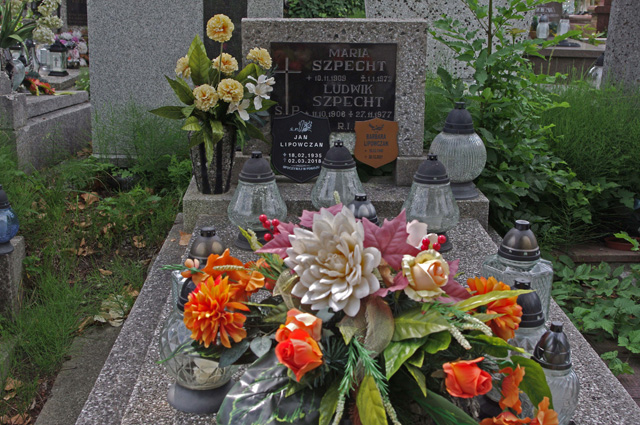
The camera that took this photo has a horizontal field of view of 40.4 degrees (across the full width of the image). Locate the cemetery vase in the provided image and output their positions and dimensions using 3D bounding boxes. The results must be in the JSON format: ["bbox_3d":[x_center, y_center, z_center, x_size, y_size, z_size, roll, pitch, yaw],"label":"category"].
[{"bbox_3d":[-0.348,-0.173,2.779,0.146,0.213,0.146,0,15,-2],"label":"cemetery vase"}]

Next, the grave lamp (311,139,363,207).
[{"bbox_3d":[0.053,-0.080,2.613,0.165,0.270,0.165,0,15,-2],"label":"grave lamp"}]

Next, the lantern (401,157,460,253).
[{"bbox_3d":[0.312,-0.029,2.385,0.153,0.253,0.153,0,15,-2],"label":"lantern"}]

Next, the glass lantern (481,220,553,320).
[{"bbox_3d":[0.440,0.127,1.944,0.155,0.230,0.155,0,15,-2],"label":"glass lantern"}]

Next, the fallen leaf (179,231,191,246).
[{"bbox_3d":[-0.408,0.072,2.616,0.040,0.019,0.086,0,15,-2],"label":"fallen leaf"}]

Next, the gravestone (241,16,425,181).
[{"bbox_3d":[0.044,-0.362,2.884,0.605,0.529,0.135,0,15,-2],"label":"gravestone"}]

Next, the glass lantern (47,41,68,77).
[{"bbox_3d":[-1.947,-1.149,6.451,0.130,0.249,0.130,1,15,0],"label":"glass lantern"}]

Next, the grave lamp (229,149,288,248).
[{"bbox_3d":[-0.174,-0.039,2.453,0.168,0.270,0.168,0,15,-2],"label":"grave lamp"}]

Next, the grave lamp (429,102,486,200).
[{"bbox_3d":[0.448,-0.201,2.810,0.180,0.305,0.180,0,15,-2],"label":"grave lamp"}]

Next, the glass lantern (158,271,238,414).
[{"bbox_3d":[-0.209,0.210,1.509,0.145,0.235,0.145,0,15,-2],"label":"glass lantern"}]

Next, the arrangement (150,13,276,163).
[{"bbox_3d":[-0.343,-0.402,2.800,0.397,0.469,0.300,0,15,-2],"label":"arrangement"}]

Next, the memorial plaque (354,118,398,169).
[{"bbox_3d":[0.192,-0.233,2.939,0.147,0.171,0.008,0,12,-2],"label":"memorial plaque"}]

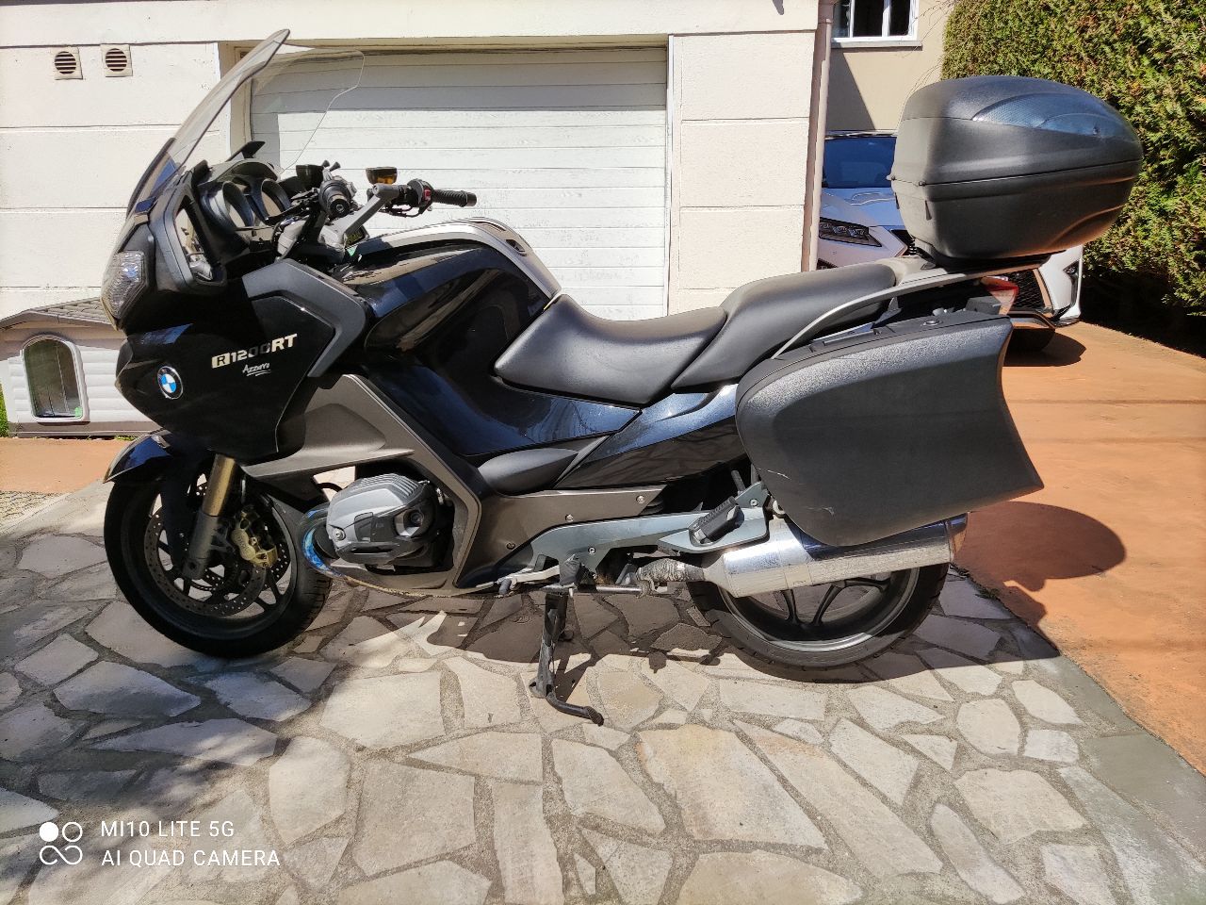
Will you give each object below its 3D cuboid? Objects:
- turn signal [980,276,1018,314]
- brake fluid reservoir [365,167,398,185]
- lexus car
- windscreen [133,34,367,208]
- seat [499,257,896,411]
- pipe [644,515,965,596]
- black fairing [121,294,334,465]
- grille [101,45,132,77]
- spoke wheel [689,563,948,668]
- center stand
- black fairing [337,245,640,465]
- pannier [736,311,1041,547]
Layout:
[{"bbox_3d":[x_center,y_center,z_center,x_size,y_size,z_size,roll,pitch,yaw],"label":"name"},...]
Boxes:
[{"bbox_3d":[0.806,-0.319,1.853,0.080,0.085,0.075,1,17,4],"label":"turn signal"},{"bbox_3d":[-0.534,-0.666,2.194,0.073,0.048,0.066,0,17,8],"label":"brake fluid reservoir"},{"bbox_3d":[2.487,-1.990,8.053,1.900,1.690,4.880,1,16,4],"label":"lexus car"},{"bbox_3d":[-0.838,-0.726,2.001,0.530,0.360,0.510,0,17,6],"label":"windscreen"},{"bbox_3d":[0.205,-0.286,2.047,0.865,0.285,0.360,1,17,4],"label":"seat"},{"bbox_3d":[0.409,0.214,1.931,0.690,0.145,0.140,-9,16,9],"label":"pipe"},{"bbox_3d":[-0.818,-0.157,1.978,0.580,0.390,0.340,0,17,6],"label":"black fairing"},{"bbox_3d":[-2.949,-2.374,5.489,0.183,0.177,0.025,1,17,5],"label":"grille"},{"bbox_3d":[0.510,0.228,2.186,0.630,0.630,0.180,1,17,4],"label":"spoke wheel"},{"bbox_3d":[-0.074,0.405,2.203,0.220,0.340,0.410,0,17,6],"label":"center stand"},{"bbox_3d":[-0.228,-0.218,1.922,0.610,0.445,0.220,1,17,4],"label":"black fairing"},{"bbox_3d":[0.525,-0.056,1.723,0.555,0.425,0.260,1,17,4],"label":"pannier"}]

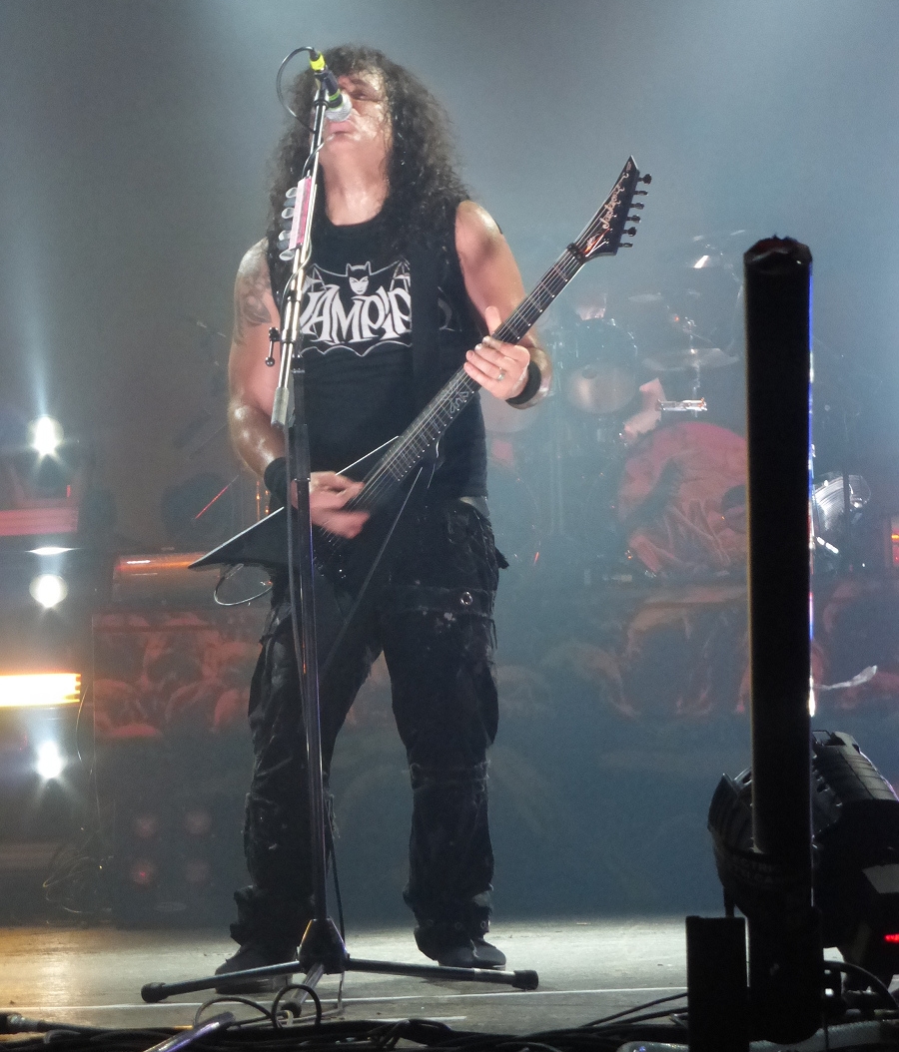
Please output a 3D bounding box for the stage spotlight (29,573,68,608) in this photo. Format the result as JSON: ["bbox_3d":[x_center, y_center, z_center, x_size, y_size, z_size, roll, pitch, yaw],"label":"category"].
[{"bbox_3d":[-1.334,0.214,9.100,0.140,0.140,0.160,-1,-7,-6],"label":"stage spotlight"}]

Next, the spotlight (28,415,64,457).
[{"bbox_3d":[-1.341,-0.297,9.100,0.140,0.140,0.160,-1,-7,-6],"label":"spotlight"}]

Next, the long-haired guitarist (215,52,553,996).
[{"bbox_3d":[-0.121,-0.045,5.058,0.600,1.730,0.520,-2,-6,3],"label":"long-haired guitarist"}]

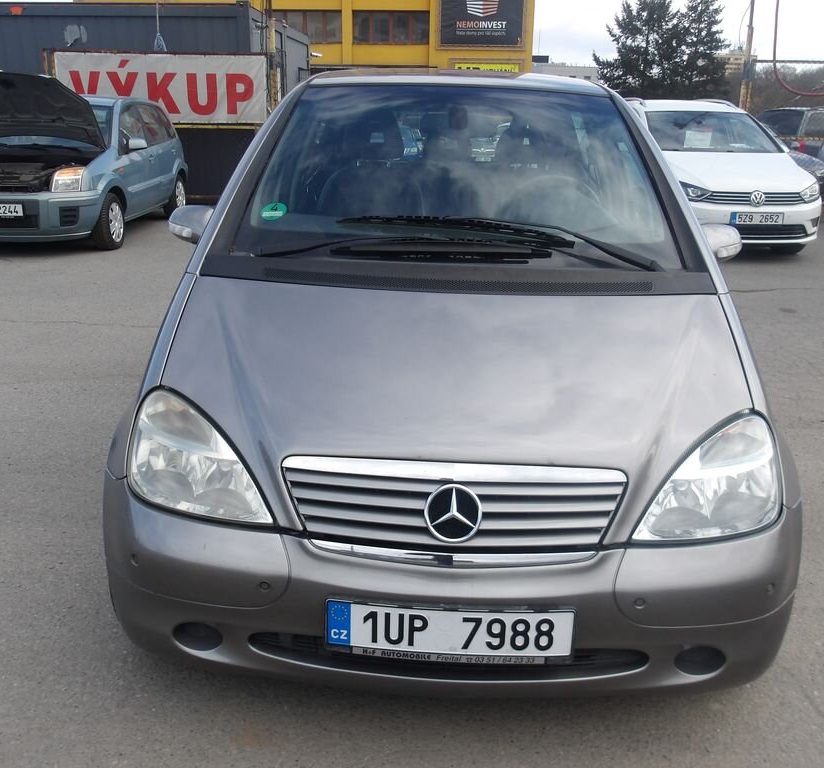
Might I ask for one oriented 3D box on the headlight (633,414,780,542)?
[{"bbox_3d":[0.691,0.206,1.837,0.400,0.240,0.300,2,19,1],"label":"headlight"}]

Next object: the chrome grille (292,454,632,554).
[{"bbox_3d":[0.090,0.270,1.720,0.760,0.200,0.130,2,7,1],"label":"chrome grille"}]

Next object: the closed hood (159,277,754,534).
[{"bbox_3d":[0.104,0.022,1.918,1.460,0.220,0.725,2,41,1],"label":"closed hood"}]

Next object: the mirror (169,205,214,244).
[{"bbox_3d":[-0.706,-0.526,2.639,0.210,0.140,0.150,2,19,1],"label":"mirror"}]

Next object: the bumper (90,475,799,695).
[{"bbox_3d":[0.085,0.487,1.887,1.700,0.420,0.440,2,19,1],"label":"bumper"}]

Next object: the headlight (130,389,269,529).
[{"bbox_3d":[-0.498,0.159,1.860,0.400,0.240,0.300,2,19,1],"label":"headlight"}]

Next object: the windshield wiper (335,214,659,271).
[{"bbox_3d":[0.237,-0.401,2.227,0.920,0.130,0.130,2,19,1],"label":"windshield wiper"}]

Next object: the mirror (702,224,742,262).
[{"bbox_3d":[0.983,-0.459,2.605,0.210,0.140,0.150,2,19,1],"label":"mirror"}]

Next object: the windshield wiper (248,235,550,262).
[{"bbox_3d":[-0.033,-0.371,2.194,0.840,0.090,0.110,2,19,1],"label":"windshield wiper"}]

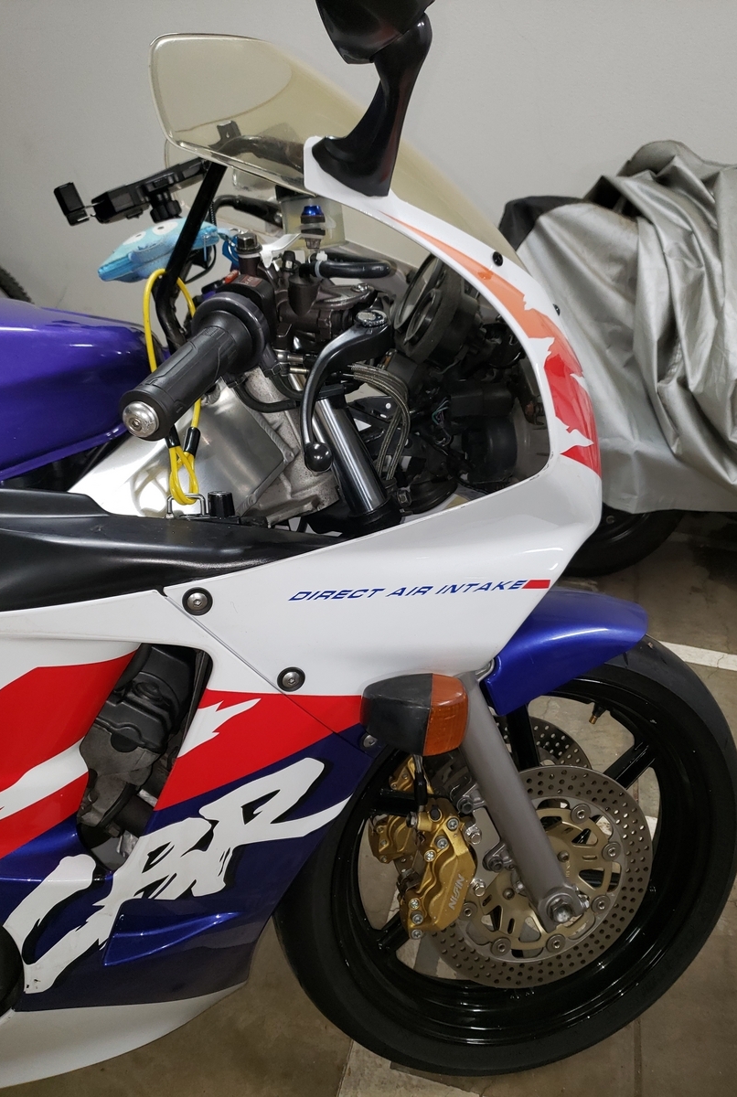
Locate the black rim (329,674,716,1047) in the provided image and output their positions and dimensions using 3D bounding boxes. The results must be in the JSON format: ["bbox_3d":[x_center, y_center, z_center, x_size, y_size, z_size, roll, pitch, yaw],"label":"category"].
[{"bbox_3d":[0.176,0.354,0.973,0.460,0.460,0.092,-5,13,-13],"label":"black rim"}]

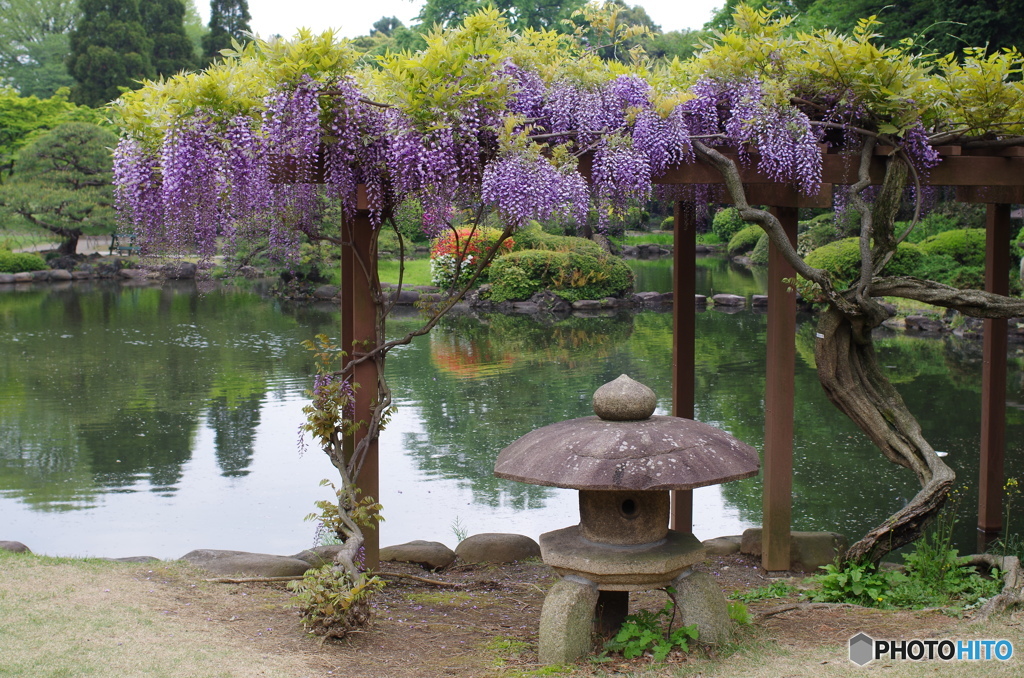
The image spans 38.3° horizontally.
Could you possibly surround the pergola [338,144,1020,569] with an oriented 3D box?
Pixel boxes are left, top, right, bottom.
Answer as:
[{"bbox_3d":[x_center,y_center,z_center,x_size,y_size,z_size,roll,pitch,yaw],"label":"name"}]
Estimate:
[{"bbox_3d":[1.166,0.048,8.030,4.399,2.155,2.541,0,5,-7],"label":"pergola"}]

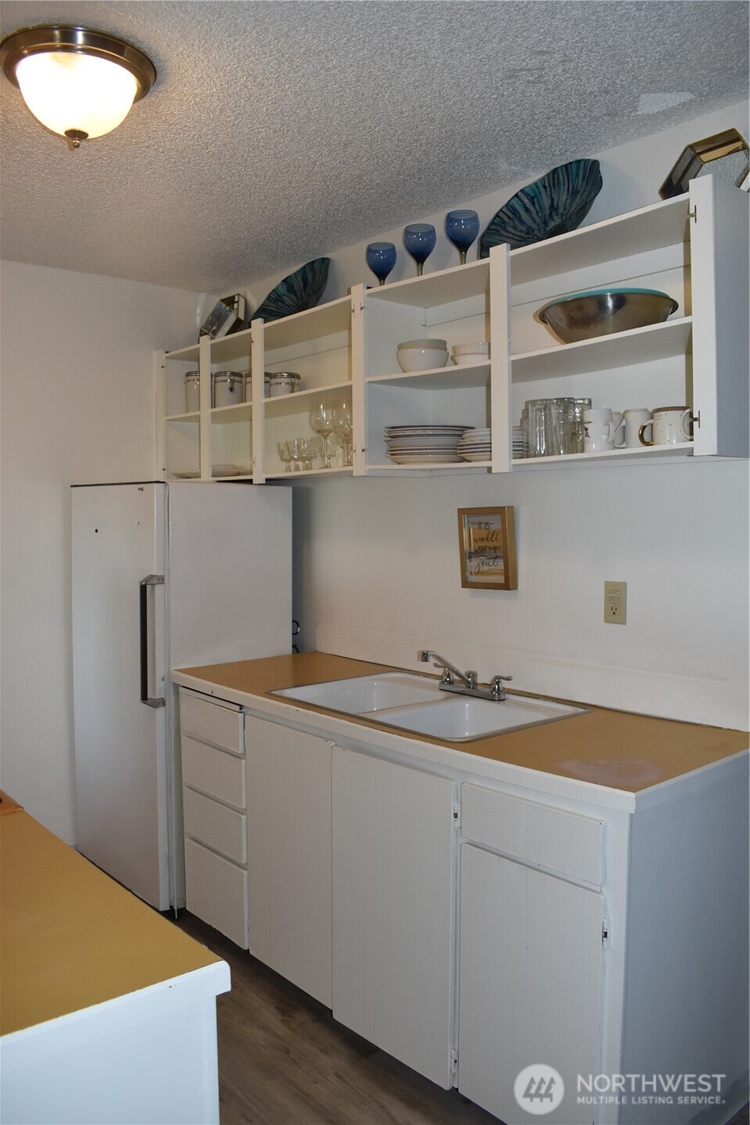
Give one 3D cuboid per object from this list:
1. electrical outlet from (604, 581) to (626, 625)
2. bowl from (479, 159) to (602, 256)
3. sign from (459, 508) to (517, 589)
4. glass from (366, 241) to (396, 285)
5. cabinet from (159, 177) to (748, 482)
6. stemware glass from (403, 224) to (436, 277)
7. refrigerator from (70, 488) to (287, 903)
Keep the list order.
[{"bbox_3d":[0.657,0.110,2.299,0.009,0.115,0.071,-2,3,-41],"label":"electrical outlet"},{"bbox_3d":[0.473,-0.940,2.321,0.390,0.390,0.100,3,-35,48],"label":"bowl"},{"bbox_3d":[0.347,-0.044,2.607,0.038,0.254,0.200,-8,7,-41],"label":"sign"},{"bbox_3d":[0.023,-0.933,2.760,0.099,0.202,0.099,0,3,0],"label":"glass"},{"bbox_3d":[-0.007,-0.568,2.804,0.294,0.597,2.517,-2,3,-41],"label":"cabinet"},{"bbox_3d":[0.142,-0.937,2.619,0.099,0.202,0.099,0,3,0],"label":"stemware glass"},{"bbox_3d":[-0.779,0.475,3.351,0.622,1.565,0.735,-2,3,-41],"label":"refrigerator"}]

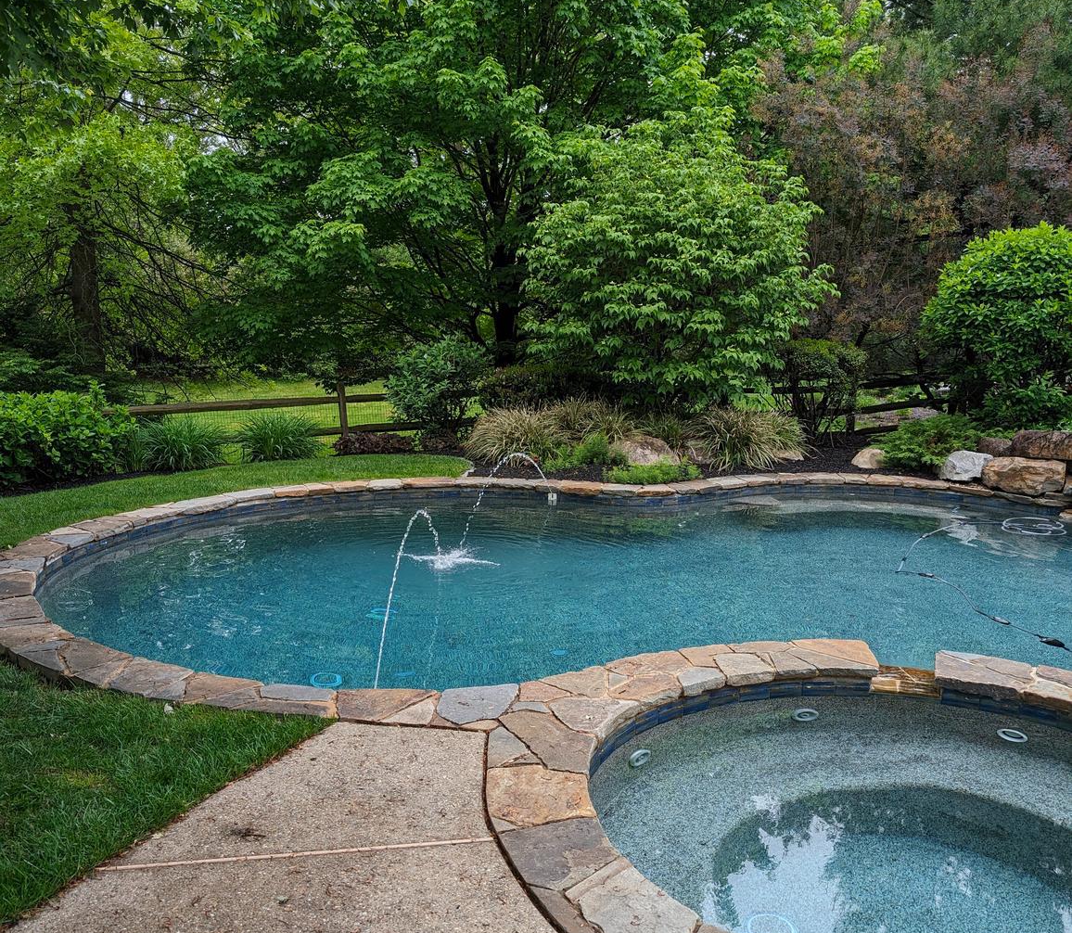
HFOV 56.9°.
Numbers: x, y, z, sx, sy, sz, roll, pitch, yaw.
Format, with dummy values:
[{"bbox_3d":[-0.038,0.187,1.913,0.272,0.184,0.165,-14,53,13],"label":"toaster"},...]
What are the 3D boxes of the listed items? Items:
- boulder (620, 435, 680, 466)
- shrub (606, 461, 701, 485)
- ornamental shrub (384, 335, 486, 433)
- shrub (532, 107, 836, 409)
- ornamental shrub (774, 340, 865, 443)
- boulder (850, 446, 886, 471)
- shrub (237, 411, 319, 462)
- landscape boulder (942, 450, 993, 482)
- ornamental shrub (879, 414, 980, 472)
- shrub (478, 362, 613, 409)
[{"bbox_3d":[1.406,-0.147,12.366,0.780,0.430,0.600,1,7,6],"label":"boulder"},{"bbox_3d":[1.357,0.032,11.481,1.100,0.220,0.700,1,7,7],"label":"shrub"},{"bbox_3d":[-1.431,-0.959,14.285,1.500,1.600,1.400,-1,7,-6],"label":"ornamental shrub"},{"bbox_3d":[1.960,-2.466,13.606,4.150,4.750,3.900,1,7,8],"label":"shrub"},{"bbox_3d":[4.784,-1.262,16.666,1.600,1.650,1.500,2,7,16],"label":"ornamental shrub"},{"bbox_3d":[4.231,-0.120,12.571,0.500,0.290,0.420,2,7,19],"label":"boulder"},{"bbox_3d":[-3.477,-0.387,13.345,1.080,0.680,1.000,-2,7,-15],"label":"shrub"},{"bbox_3d":[4.993,-0.008,11.476,0.620,0.360,0.480,3,7,23],"label":"landscape boulder"},{"bbox_3d":[5.069,-0.296,12.651,1.380,0.660,1.150,3,7,22],"label":"ornamental shrub"},{"bbox_3d":[0.165,-0.857,14.700,2.100,1.300,1.500,0,7,1],"label":"shrub"}]

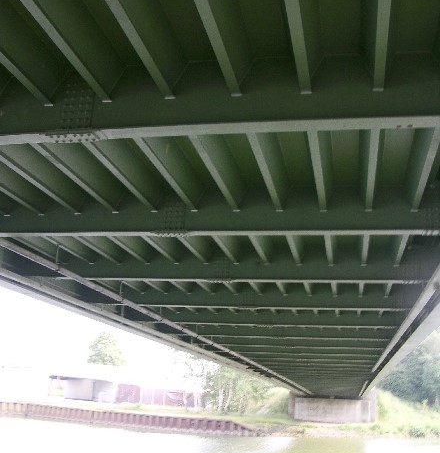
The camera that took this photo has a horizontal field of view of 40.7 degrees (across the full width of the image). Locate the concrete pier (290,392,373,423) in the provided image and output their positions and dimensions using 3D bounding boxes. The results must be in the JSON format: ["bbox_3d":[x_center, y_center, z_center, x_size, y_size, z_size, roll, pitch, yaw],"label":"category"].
[{"bbox_3d":[15.911,25.581,83.775,11.900,4.100,3.800,0,-17,12],"label":"concrete pier"}]

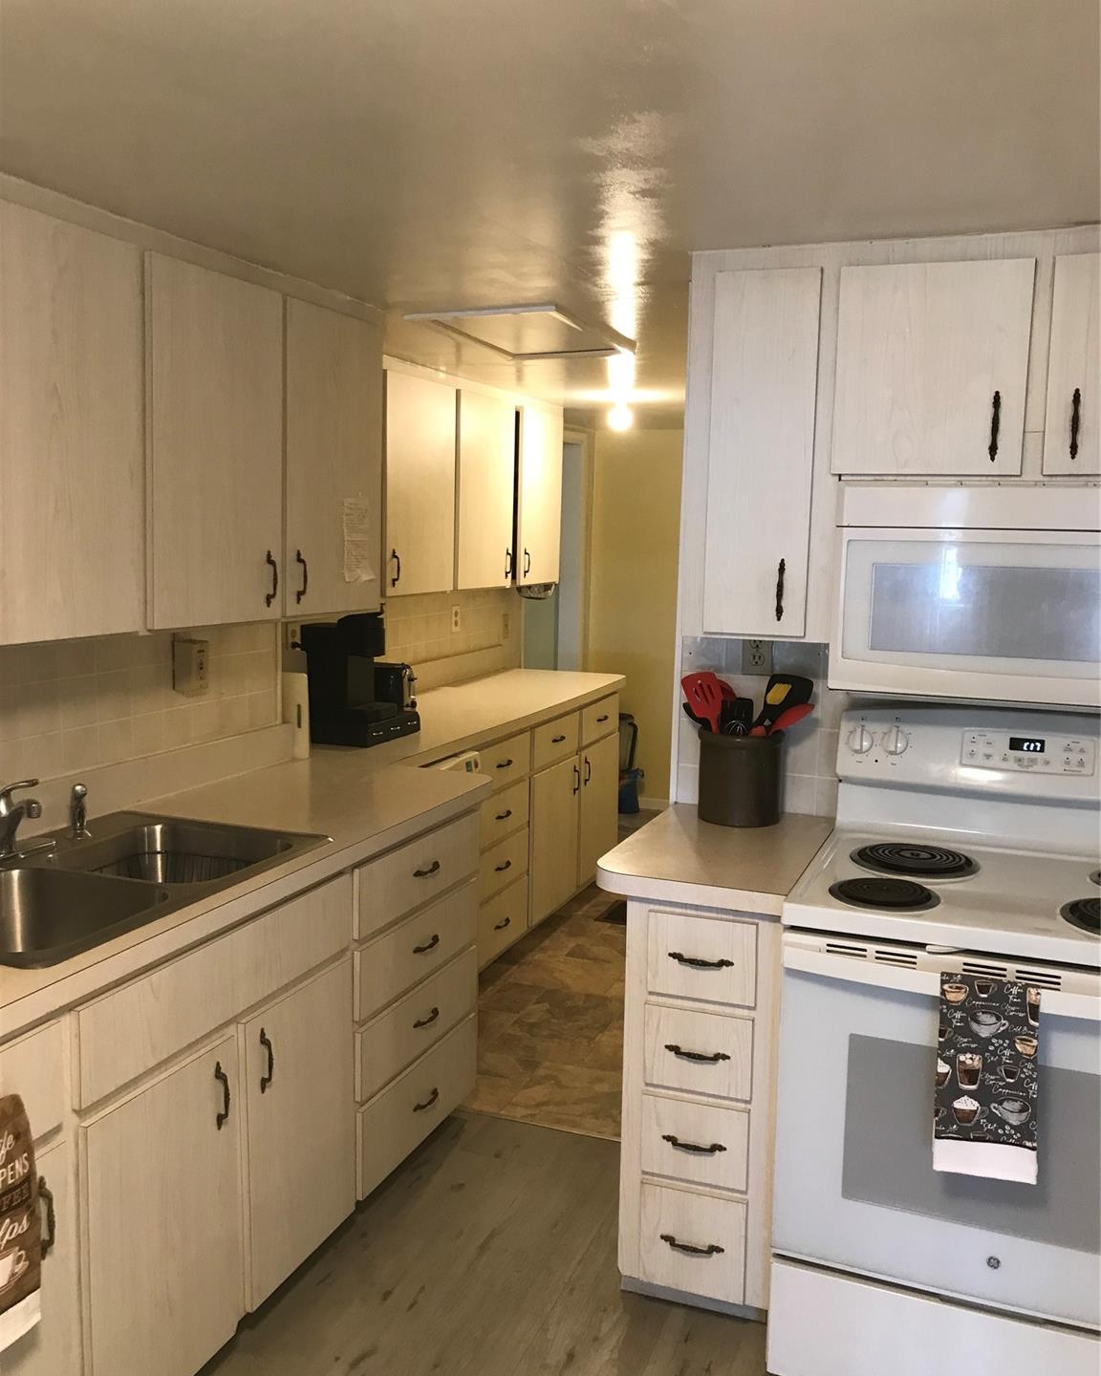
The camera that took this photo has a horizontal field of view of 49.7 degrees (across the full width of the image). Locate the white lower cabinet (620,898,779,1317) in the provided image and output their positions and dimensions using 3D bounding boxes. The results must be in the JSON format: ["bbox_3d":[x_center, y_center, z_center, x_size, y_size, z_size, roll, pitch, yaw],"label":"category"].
[{"bbox_3d":[0.389,0.803,2.572,0.302,0.874,0.620,4,8,21],"label":"white lower cabinet"}]

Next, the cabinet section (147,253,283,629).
[{"bbox_3d":[-0.843,-0.508,2.566,0.325,0.722,0.430,4,9,22],"label":"cabinet section"}]

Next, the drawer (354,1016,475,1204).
[{"bbox_3d":[-0.535,1.006,3.023,0.500,0.214,0.605,4,8,21],"label":"drawer"}]

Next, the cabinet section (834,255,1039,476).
[{"bbox_3d":[0.778,-0.622,2.393,0.350,0.391,0.323,4,9,22],"label":"cabinet section"}]

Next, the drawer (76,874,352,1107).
[{"bbox_3d":[-0.754,0.498,2.205,0.430,0.160,0.785,4,8,21],"label":"drawer"}]

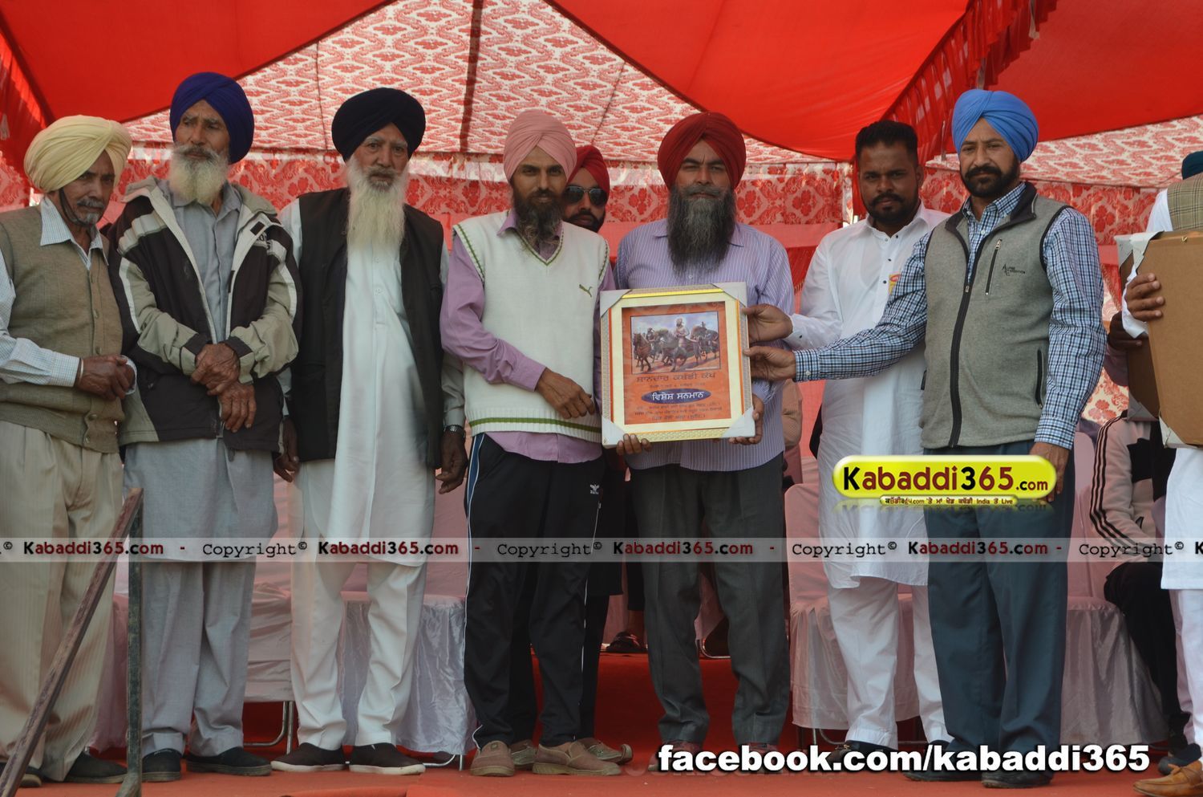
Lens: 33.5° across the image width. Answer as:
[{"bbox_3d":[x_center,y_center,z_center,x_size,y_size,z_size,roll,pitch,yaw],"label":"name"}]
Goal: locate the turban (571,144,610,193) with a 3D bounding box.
[{"bbox_3d":[-0.043,-0.656,5.720,0.165,0.140,0.220,0,-2,-3],"label":"turban"}]

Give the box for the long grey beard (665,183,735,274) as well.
[{"bbox_3d":[0.256,-0.429,5.100,0.175,0.225,0.140,0,-2,3],"label":"long grey beard"}]

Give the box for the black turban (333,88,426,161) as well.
[{"bbox_3d":[-0.571,-0.702,5.130,0.240,0.185,0.260,1,-2,-16],"label":"black turban"}]

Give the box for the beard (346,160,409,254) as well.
[{"bbox_3d":[-0.574,-0.491,5.120,0.160,0.240,0.140,1,-2,-15],"label":"beard"}]

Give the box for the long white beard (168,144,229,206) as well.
[{"bbox_3d":[-1.003,-0.555,4.980,0.147,0.155,0.120,0,-2,11],"label":"long white beard"}]

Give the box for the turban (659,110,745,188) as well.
[{"bbox_3d":[0.265,-0.661,5.320,0.235,0.197,0.260,0,-2,-2],"label":"turban"}]

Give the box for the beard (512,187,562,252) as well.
[{"bbox_3d":[-0.166,-0.465,5.190,0.128,0.166,0.120,0,-2,-8],"label":"beard"}]

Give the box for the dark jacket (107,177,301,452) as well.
[{"bbox_3d":[-1.017,-0.214,5.120,0.500,0.700,0.320,0,-2,-8],"label":"dark jacket"}]

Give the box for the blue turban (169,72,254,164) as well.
[{"bbox_3d":[-0.984,-0.707,5.050,0.205,0.225,0.250,0,-2,11],"label":"blue turban"}]

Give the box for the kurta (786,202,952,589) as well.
[{"bbox_3d":[0.740,-0.004,5.420,0.530,1.020,0.390,-1,-3,17],"label":"kurta"}]

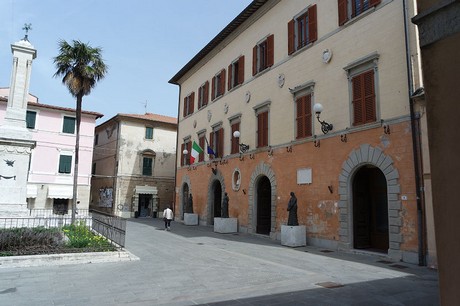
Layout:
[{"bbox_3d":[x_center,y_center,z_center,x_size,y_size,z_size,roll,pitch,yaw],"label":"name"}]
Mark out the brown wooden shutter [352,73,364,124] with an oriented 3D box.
[{"bbox_3d":[5.640,-2.323,13.507,0.050,2.237,0.582,7,-10,-30],"label":"brown wooden shutter"}]

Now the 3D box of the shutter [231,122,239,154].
[{"bbox_3d":[0.398,-0.994,21.696,0.070,2.170,1.078,6,-10,-30],"label":"shutter"}]

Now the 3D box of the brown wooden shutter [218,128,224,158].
[{"bbox_3d":[-0.647,-0.713,23.298,0.070,2.184,0.560,6,-10,-30],"label":"brown wooden shutter"}]

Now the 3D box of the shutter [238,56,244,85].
[{"bbox_3d":[0.853,-5.821,21.561,0.070,1.974,0.560,6,-10,-30],"label":"shutter"}]

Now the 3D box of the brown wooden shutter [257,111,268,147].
[{"bbox_3d":[2.110,-1.444,19.516,0.050,2.181,1.141,7,-10,-30],"label":"brown wooden shutter"}]

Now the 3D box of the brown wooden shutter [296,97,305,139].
[{"bbox_3d":[3.694,-1.828,16.094,0.070,2.170,0.546,6,-10,-30],"label":"brown wooden shutter"}]

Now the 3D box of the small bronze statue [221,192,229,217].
[{"bbox_3d":[-0.258,3.525,20.562,0.450,1.681,0.480,6,-10,-30],"label":"small bronze statue"}]

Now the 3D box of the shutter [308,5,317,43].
[{"bbox_3d":[4.269,-6.600,15.741,0.070,1.974,0.546,6,-10,-30],"label":"shutter"}]

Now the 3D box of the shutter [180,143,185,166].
[{"bbox_3d":[-4.608,0.209,30.045,0.070,2.184,0.546,6,-10,-30],"label":"shutter"}]

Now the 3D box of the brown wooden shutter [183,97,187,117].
[{"bbox_3d":[-4.521,-4.538,30.706,0.070,1.974,0.546,6,-10,-30],"label":"brown wooden shutter"}]

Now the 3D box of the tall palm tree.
[{"bbox_3d":[-10.440,-1.483,20.673,3.650,12.856,3.650,1,-8,0],"label":"tall palm tree"}]

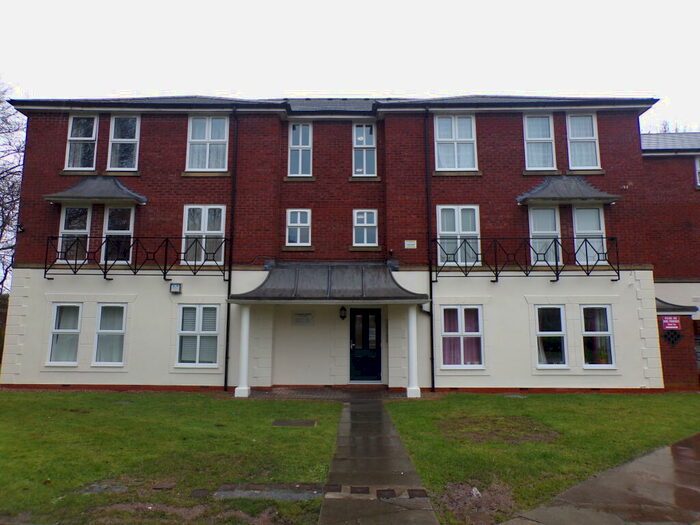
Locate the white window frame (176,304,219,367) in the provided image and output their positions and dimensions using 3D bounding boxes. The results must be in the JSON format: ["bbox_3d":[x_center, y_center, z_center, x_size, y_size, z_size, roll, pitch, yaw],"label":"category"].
[{"bbox_3d":[-3.909,1.901,12.541,1.087,1.614,0.100,0,-9,1],"label":"white window frame"}]

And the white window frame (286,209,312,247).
[{"bbox_3d":[-1.402,-0.948,13.390,0.695,1.048,0.100,0,-9,1],"label":"white window frame"}]

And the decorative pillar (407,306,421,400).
[{"bbox_3d":[1.502,2.081,11.568,0.310,2.160,0.310,0,-9,0],"label":"decorative pillar"}]

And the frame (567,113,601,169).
[{"bbox_3d":[6.375,-3.293,13.273,0.855,1.610,0.100,0,-9,0],"label":"frame"}]

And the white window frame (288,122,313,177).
[{"bbox_3d":[-1.365,-3.125,13.512,0.669,1.564,0.120,0,-8,1],"label":"white window frame"}]

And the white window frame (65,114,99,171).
[{"bbox_3d":[-7.315,-3.259,13.265,0.837,1.566,0.100,0,-9,0],"label":"white window frame"}]

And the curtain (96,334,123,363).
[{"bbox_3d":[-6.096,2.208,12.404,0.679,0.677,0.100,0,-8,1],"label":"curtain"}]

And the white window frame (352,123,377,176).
[{"bbox_3d":[0.419,-3.191,13.717,0.680,1.634,0.100,0,-9,1],"label":"white window frame"}]

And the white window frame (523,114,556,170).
[{"bbox_3d":[5.187,-3.265,13.252,0.823,1.588,0.100,0,-9,1],"label":"white window frame"}]

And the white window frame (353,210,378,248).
[{"bbox_3d":[0.432,-0.945,13.374,0.693,1.044,0.100,0,-9,1],"label":"white window frame"}]

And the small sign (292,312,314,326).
[{"bbox_3d":[-1.207,1.487,12.786,0.571,0.384,0.030,0,-8,1],"label":"small sign"}]

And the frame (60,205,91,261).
[{"bbox_3d":[-7.200,-0.731,12.762,0.808,1.548,0.120,0,-8,1],"label":"frame"}]

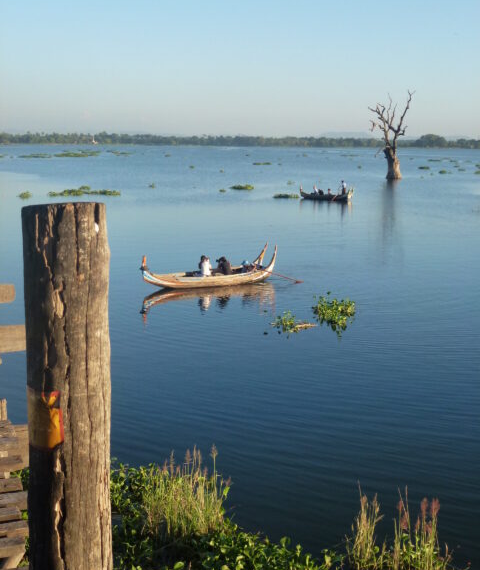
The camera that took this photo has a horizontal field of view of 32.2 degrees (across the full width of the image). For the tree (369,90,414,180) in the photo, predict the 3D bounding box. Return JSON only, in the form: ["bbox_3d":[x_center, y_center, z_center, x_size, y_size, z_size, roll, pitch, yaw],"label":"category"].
[{"bbox_3d":[23.698,-23.423,130.019,6.400,13.600,5.500,0,10,0],"label":"tree"}]

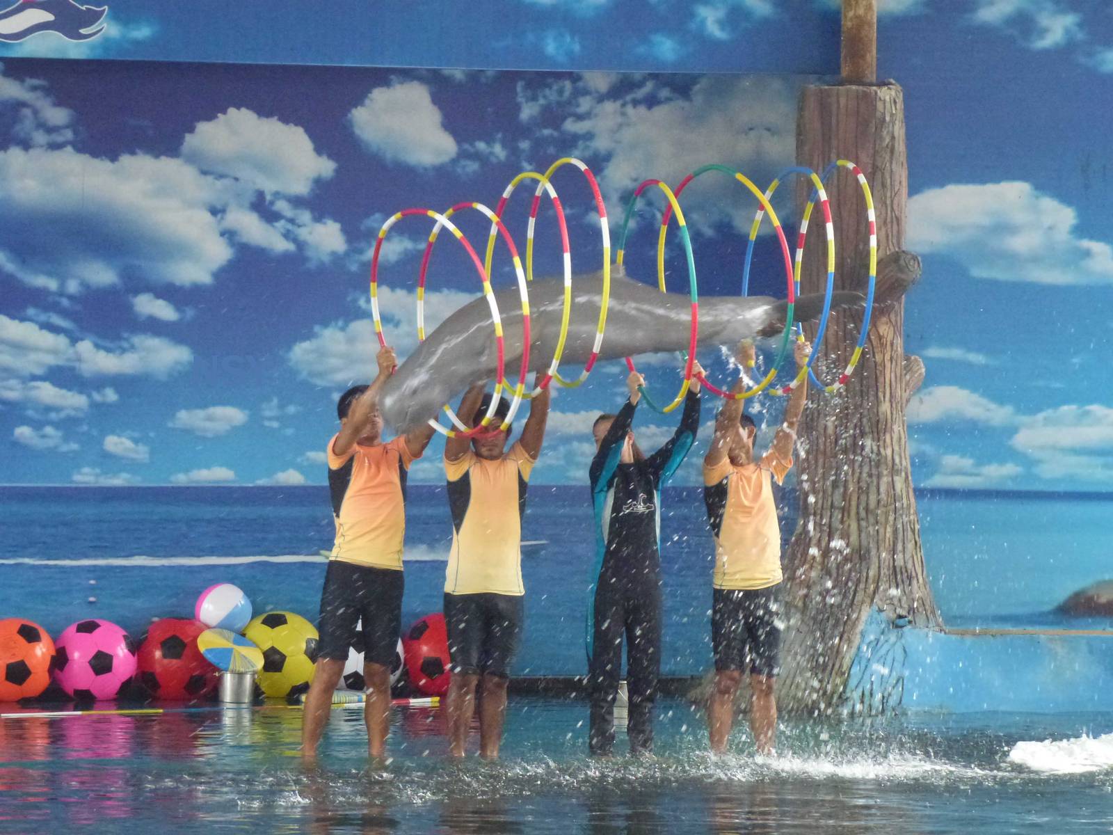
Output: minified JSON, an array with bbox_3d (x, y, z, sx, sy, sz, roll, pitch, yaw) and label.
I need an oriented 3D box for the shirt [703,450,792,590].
[{"bbox_3d":[0.850,0.457,22.200,0.400,0.620,0.280,0,0,-22],"label":"shirt"}]

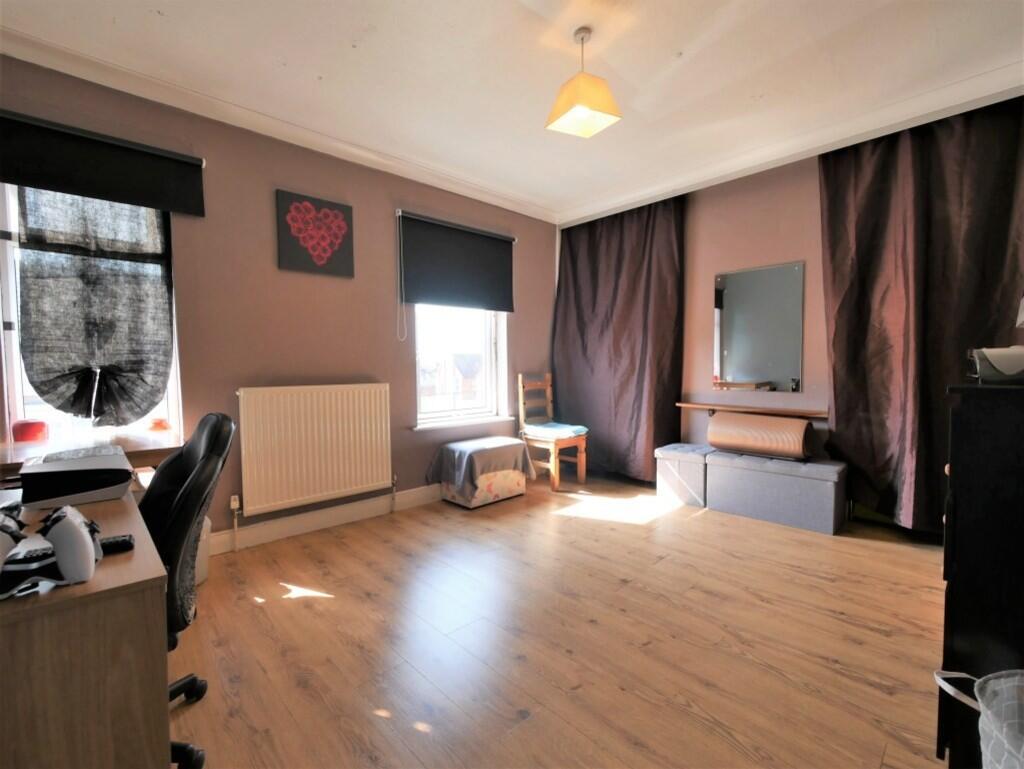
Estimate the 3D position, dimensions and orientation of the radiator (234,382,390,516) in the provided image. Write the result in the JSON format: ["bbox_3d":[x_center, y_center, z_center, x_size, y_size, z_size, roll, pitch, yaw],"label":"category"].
[{"bbox_3d":[-1.240,0.383,2.719,0.901,0.747,0.091,-3,3,-39],"label":"radiator"}]

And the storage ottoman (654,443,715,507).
[{"bbox_3d":[1.420,0.719,3.348,0.382,0.385,0.382,2,4,43],"label":"storage ottoman"}]

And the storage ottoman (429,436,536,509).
[{"bbox_3d":[-0.210,0.704,3.394,0.656,0.441,0.365,-3,3,-41],"label":"storage ottoman"}]

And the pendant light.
[{"bbox_3d":[0.324,-1.390,1.878,0.228,0.387,0.228,-2,3,-32],"label":"pendant light"}]

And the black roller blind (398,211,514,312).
[{"bbox_3d":[-0.403,-0.951,3.380,1.097,0.661,0.070,-3,3,-39],"label":"black roller blind"}]

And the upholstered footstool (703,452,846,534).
[{"bbox_3d":[1.847,0.732,2.941,0.769,0.389,0.382,2,3,42],"label":"upholstered footstool"}]

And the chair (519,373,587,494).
[{"bbox_3d":[0.383,0.401,3.773,0.425,1.000,0.484,-3,3,-40],"label":"chair"}]

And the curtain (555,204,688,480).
[{"bbox_3d":[0.969,-0.369,3.858,1.161,2.424,0.161,2,4,43],"label":"curtain"}]

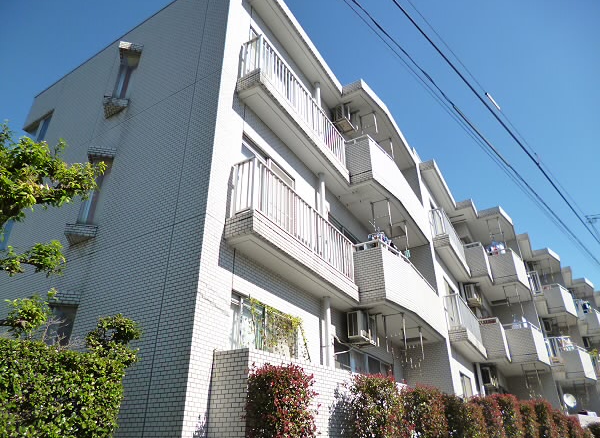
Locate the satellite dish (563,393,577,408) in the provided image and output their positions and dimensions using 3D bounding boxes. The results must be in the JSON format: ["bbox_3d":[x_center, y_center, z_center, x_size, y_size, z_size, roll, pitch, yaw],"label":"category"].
[{"bbox_3d":[10.067,6.769,15.522,0.480,0.500,0.220,3,-41,-7],"label":"satellite dish"}]

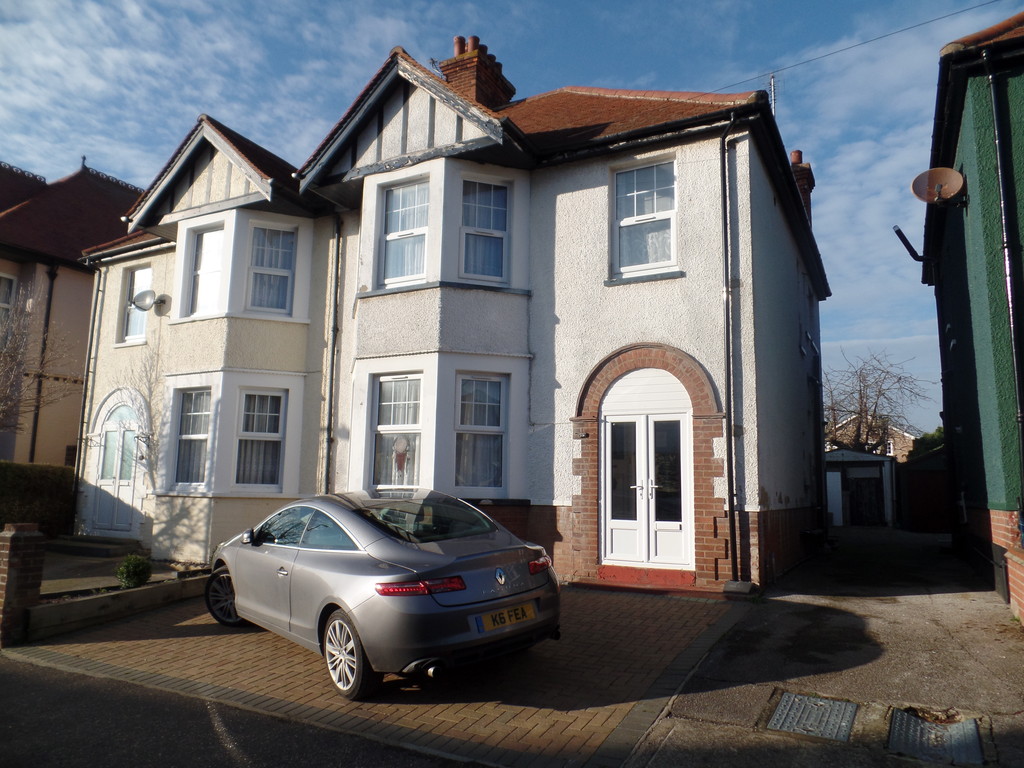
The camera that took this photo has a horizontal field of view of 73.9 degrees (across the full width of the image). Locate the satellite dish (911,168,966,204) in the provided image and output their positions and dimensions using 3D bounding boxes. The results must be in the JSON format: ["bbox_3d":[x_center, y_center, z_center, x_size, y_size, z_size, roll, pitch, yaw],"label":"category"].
[{"bbox_3d":[5.001,-2.273,7.986,0.620,0.530,0.320,-7,-29,43],"label":"satellite dish"}]

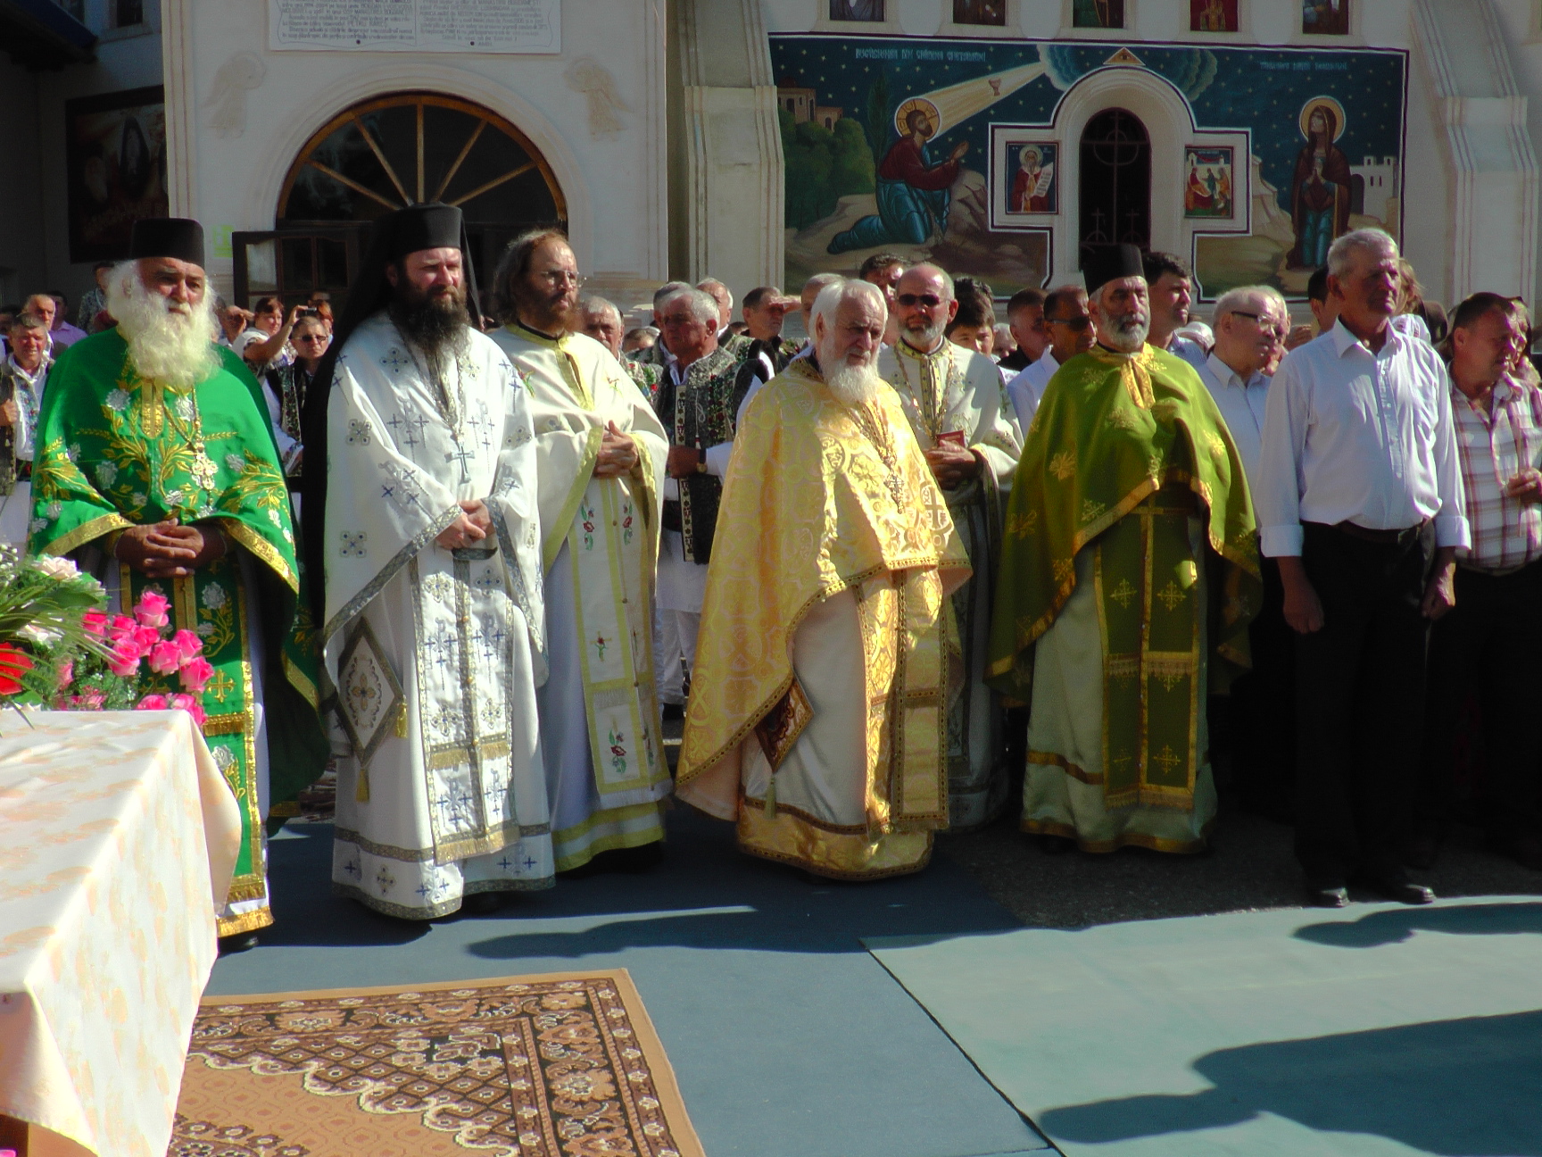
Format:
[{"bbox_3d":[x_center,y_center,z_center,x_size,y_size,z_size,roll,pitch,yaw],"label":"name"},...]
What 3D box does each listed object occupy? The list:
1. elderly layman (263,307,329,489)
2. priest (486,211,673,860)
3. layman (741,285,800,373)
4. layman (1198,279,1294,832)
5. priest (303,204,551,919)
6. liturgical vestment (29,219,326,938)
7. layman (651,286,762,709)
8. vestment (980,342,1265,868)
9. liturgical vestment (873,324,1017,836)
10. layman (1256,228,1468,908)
[{"bbox_3d":[-2.252,-0.420,7.993,0.520,1.730,0.340,-3,6,-28],"label":"elderly layman"},{"bbox_3d":[-0.531,-0.087,4.609,0.550,1.765,0.460,-4,6,-40],"label":"priest"},{"bbox_3d":[0.008,-0.358,7.056,0.580,1.730,0.420,-5,8,-35],"label":"layman"},{"bbox_3d":[1.503,-0.095,5.173,0.500,1.640,0.340,-3,7,-22],"label":"layman"},{"bbox_3d":[-0.886,-0.062,4.260,0.670,1.775,0.520,-4,6,-38],"label":"priest"},{"bbox_3d":[-1.483,-0.027,4.113,0.750,1.710,0.550,-3,6,-28],"label":"liturgical vestment"},{"bbox_3d":[-0.255,-0.280,6.511,0.520,1.700,0.360,3,7,25],"label":"layman"},{"bbox_3d":[1.038,0.017,4.854,0.760,1.430,0.540,-1,7,-6],"label":"vestment"},{"bbox_3d":[0.530,-0.005,5.088,0.520,1.460,0.420,0,5,0],"label":"liturgical vestment"},{"bbox_3d":[1.557,-0.047,4.342,0.550,1.730,0.340,-1,5,-15],"label":"layman"}]

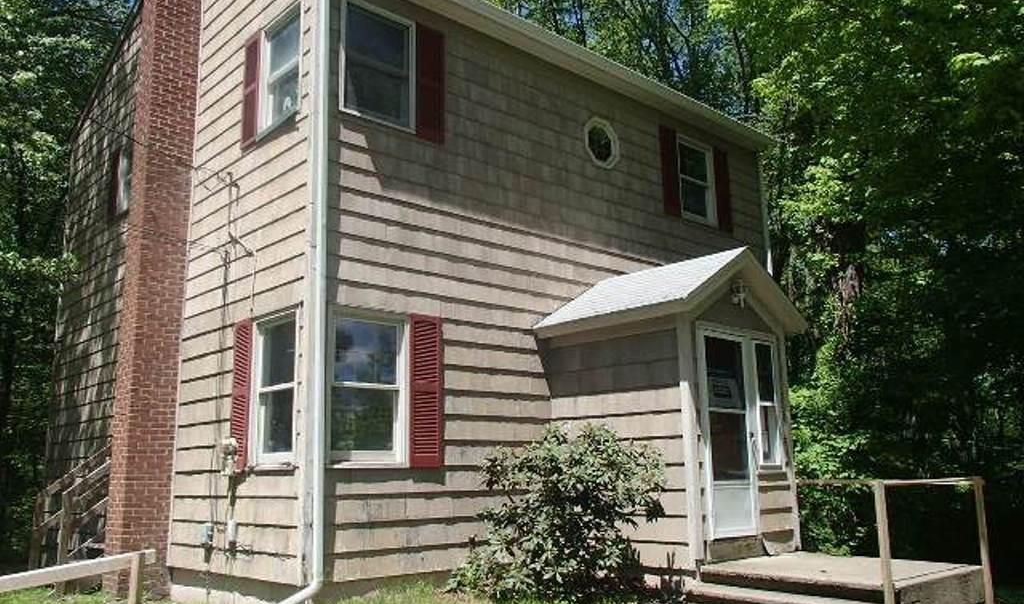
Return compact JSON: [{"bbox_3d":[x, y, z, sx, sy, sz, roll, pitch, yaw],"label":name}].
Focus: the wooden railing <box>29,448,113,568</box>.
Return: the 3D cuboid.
[{"bbox_3d":[-4.793,2.365,9.412,0.891,1.593,1.080,9,-16,-42],"label":"wooden railing"}]

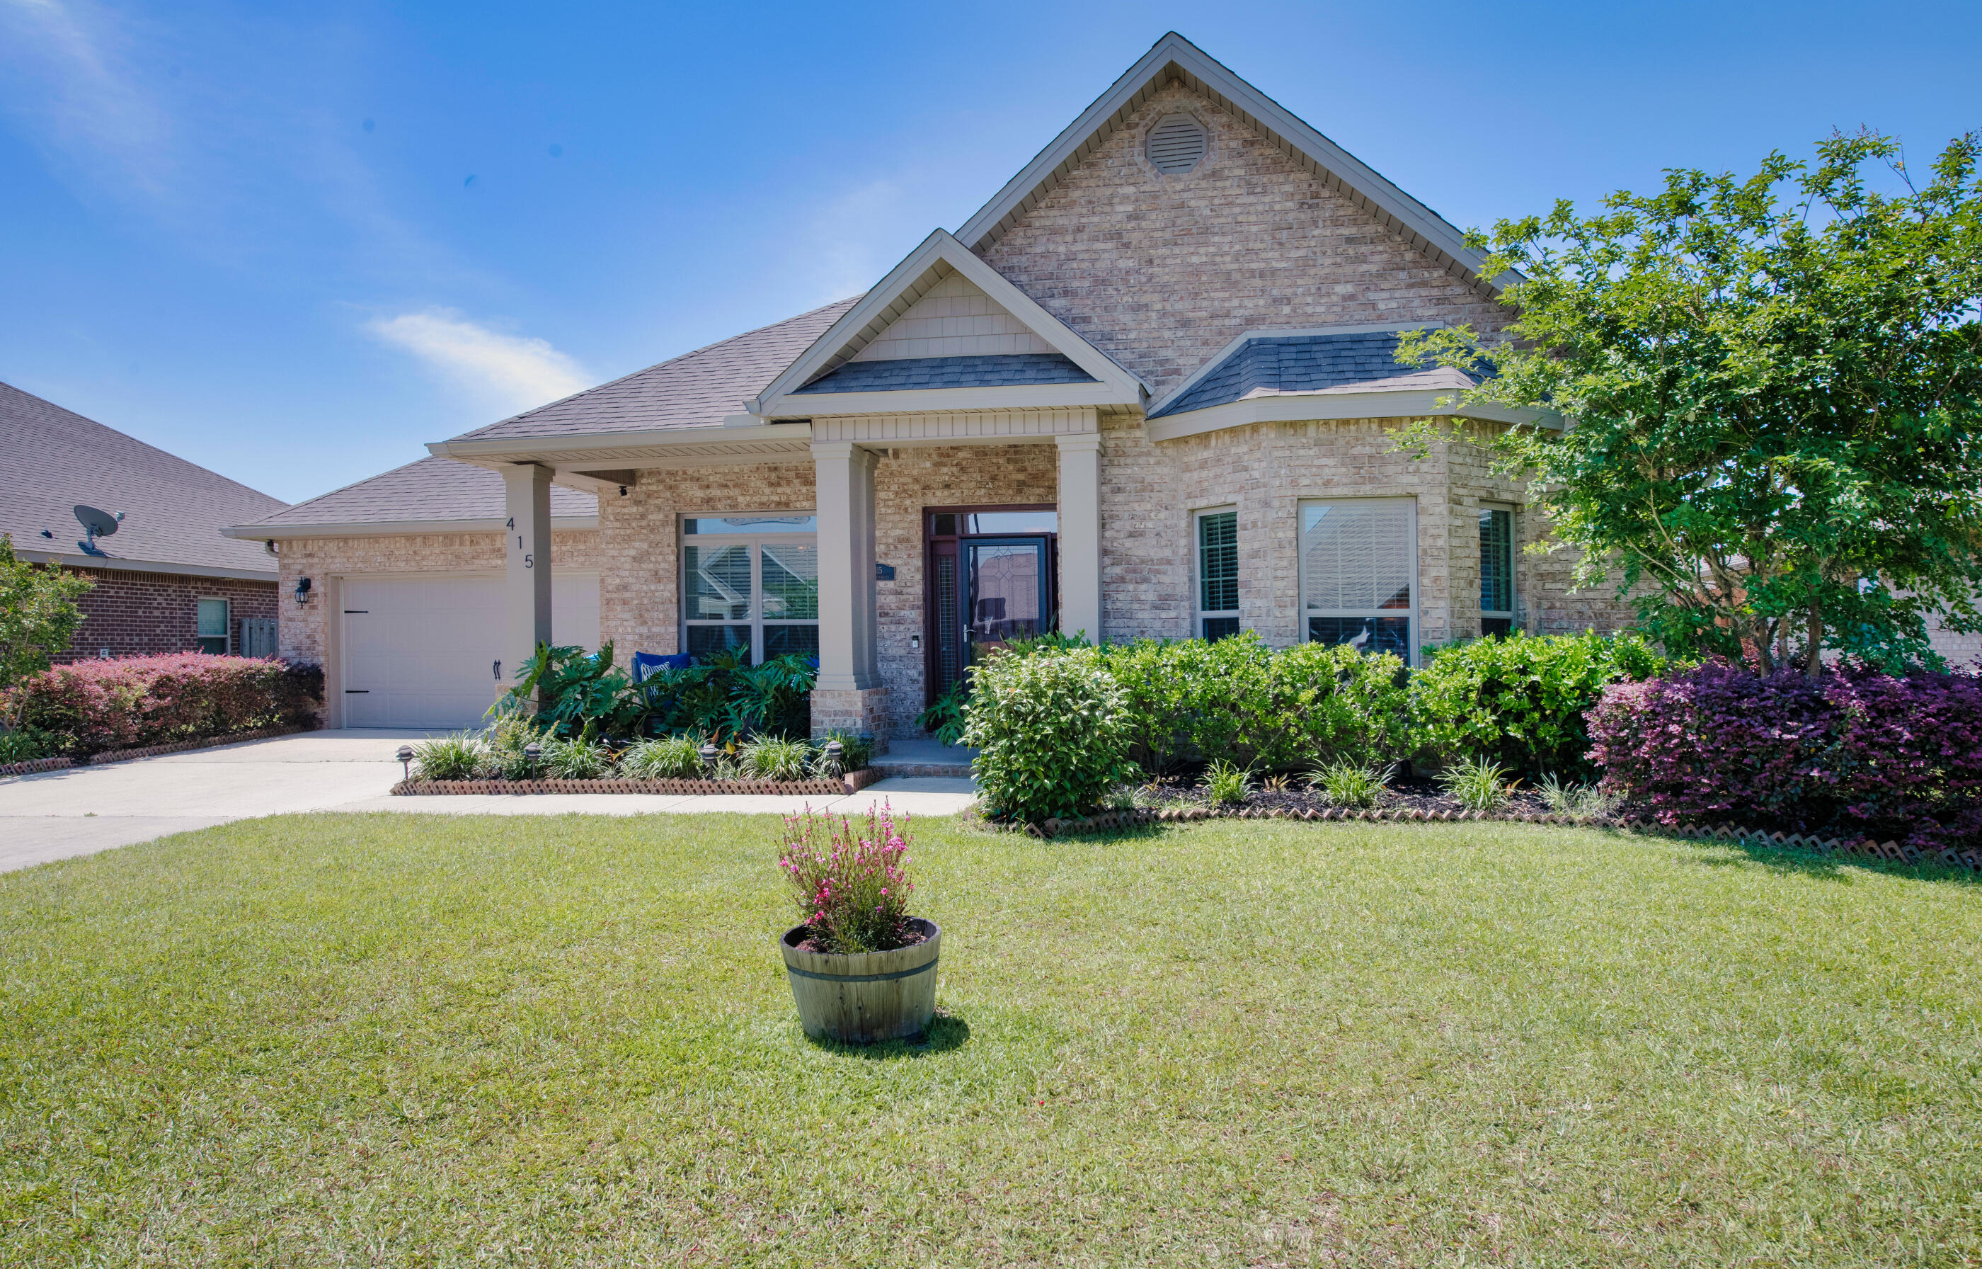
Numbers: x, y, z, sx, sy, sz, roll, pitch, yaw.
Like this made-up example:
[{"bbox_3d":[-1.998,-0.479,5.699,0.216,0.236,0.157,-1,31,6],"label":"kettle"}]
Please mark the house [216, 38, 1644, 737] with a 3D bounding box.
[{"bbox_3d":[-1.921,-1.972,17.779,17.600,6.500,14.000,-1,0,8],"label":"house"}]

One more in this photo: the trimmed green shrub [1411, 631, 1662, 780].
[{"bbox_3d":[4.200,0.518,9.799,1.820,1.100,1.200,-1,0,8],"label":"trimmed green shrub"}]

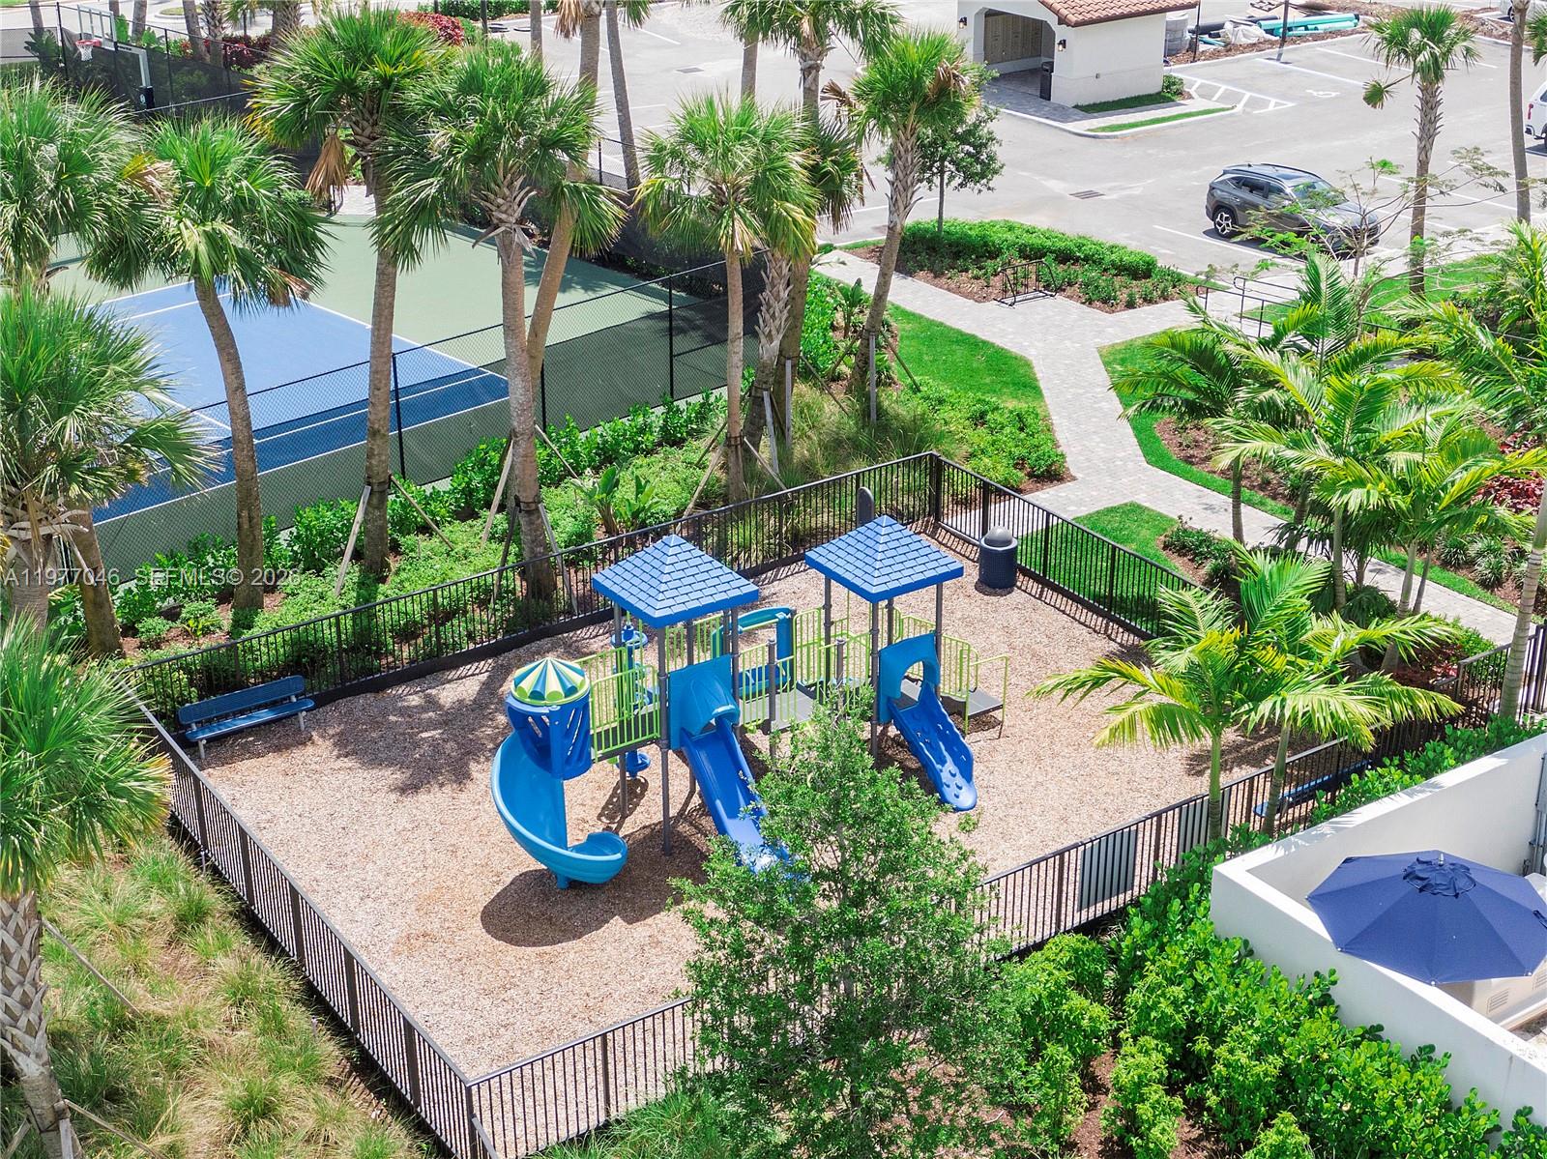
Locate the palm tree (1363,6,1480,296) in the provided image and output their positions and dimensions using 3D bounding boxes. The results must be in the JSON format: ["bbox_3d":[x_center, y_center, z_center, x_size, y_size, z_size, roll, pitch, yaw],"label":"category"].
[{"bbox_3d":[13.921,-9.234,46.694,2.450,6.300,2.450,0,25,0],"label":"palm tree"}]

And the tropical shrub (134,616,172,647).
[{"bbox_3d":[-9.362,0.700,32.628,0.630,0.430,0.600,0,25,0],"label":"tropical shrub"}]

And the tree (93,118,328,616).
[{"bbox_3d":[-8.091,-2.903,31.756,3.400,7.700,3.300,0,25,0],"label":"tree"}]

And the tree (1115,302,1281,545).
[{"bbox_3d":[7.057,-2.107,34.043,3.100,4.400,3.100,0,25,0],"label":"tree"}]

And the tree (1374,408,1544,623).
[{"bbox_3d":[9.720,-0.540,30.917,2.300,3.800,2.300,0,25,0],"label":"tree"}]

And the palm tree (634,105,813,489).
[{"bbox_3d":[-0.765,-4.526,36.010,2.950,7.050,2.950,0,25,0],"label":"palm tree"}]

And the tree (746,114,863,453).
[{"bbox_3d":[0.577,-5.081,37.866,2.150,6.100,2.150,0,25,0],"label":"tree"}]

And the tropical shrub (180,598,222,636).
[{"bbox_3d":[-8.732,0.512,32.925,0.740,0.520,0.700,0,25,0],"label":"tropical shrub"}]

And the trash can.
[{"bbox_3d":[3.579,-0.401,33.914,0.590,0.970,0.590,0,25,0],"label":"trash can"}]

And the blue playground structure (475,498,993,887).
[{"bbox_3d":[0.025,1.022,27.637,7.750,4.150,3.800,-16,30,-31],"label":"blue playground structure"}]

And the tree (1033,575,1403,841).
[{"bbox_3d":[5.244,1.966,25.684,4.100,4.150,3.900,0,25,0],"label":"tree"}]

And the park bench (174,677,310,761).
[{"bbox_3d":[-7.108,1.928,29.010,1.810,0.790,0.560,-17,30,-32],"label":"park bench"}]

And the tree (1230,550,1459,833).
[{"bbox_3d":[6.700,1.683,25.807,2.750,4.050,2.750,0,25,0],"label":"tree"}]

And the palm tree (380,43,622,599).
[{"bbox_3d":[-3.867,-3.493,31.619,3.300,8.450,3.300,0,25,0],"label":"palm tree"}]

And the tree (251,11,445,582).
[{"bbox_3d":[-6.137,-3.953,32.530,2.950,8.950,2.950,0,25,0],"label":"tree"}]

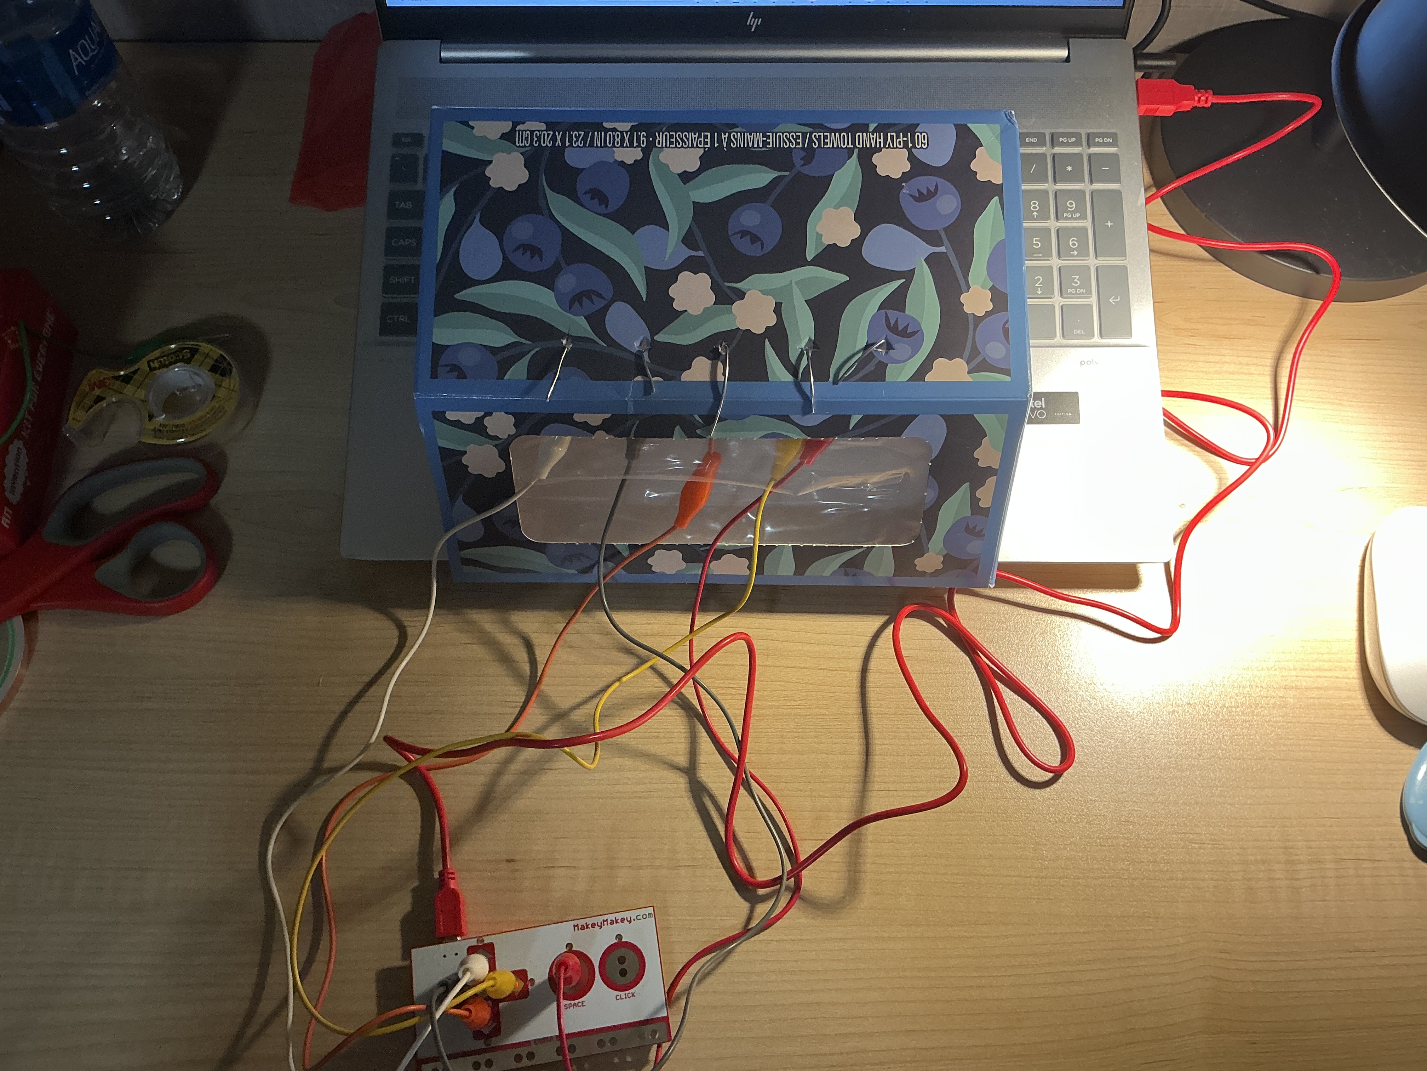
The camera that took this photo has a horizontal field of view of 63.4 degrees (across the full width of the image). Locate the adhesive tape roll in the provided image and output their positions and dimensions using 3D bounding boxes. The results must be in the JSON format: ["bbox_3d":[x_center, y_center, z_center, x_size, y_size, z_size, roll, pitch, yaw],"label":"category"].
[{"bbox_3d":[-0.258,-0.061,0.538,0.079,0.016,0.055,-9,66,-4],"label":"adhesive tape roll"}]

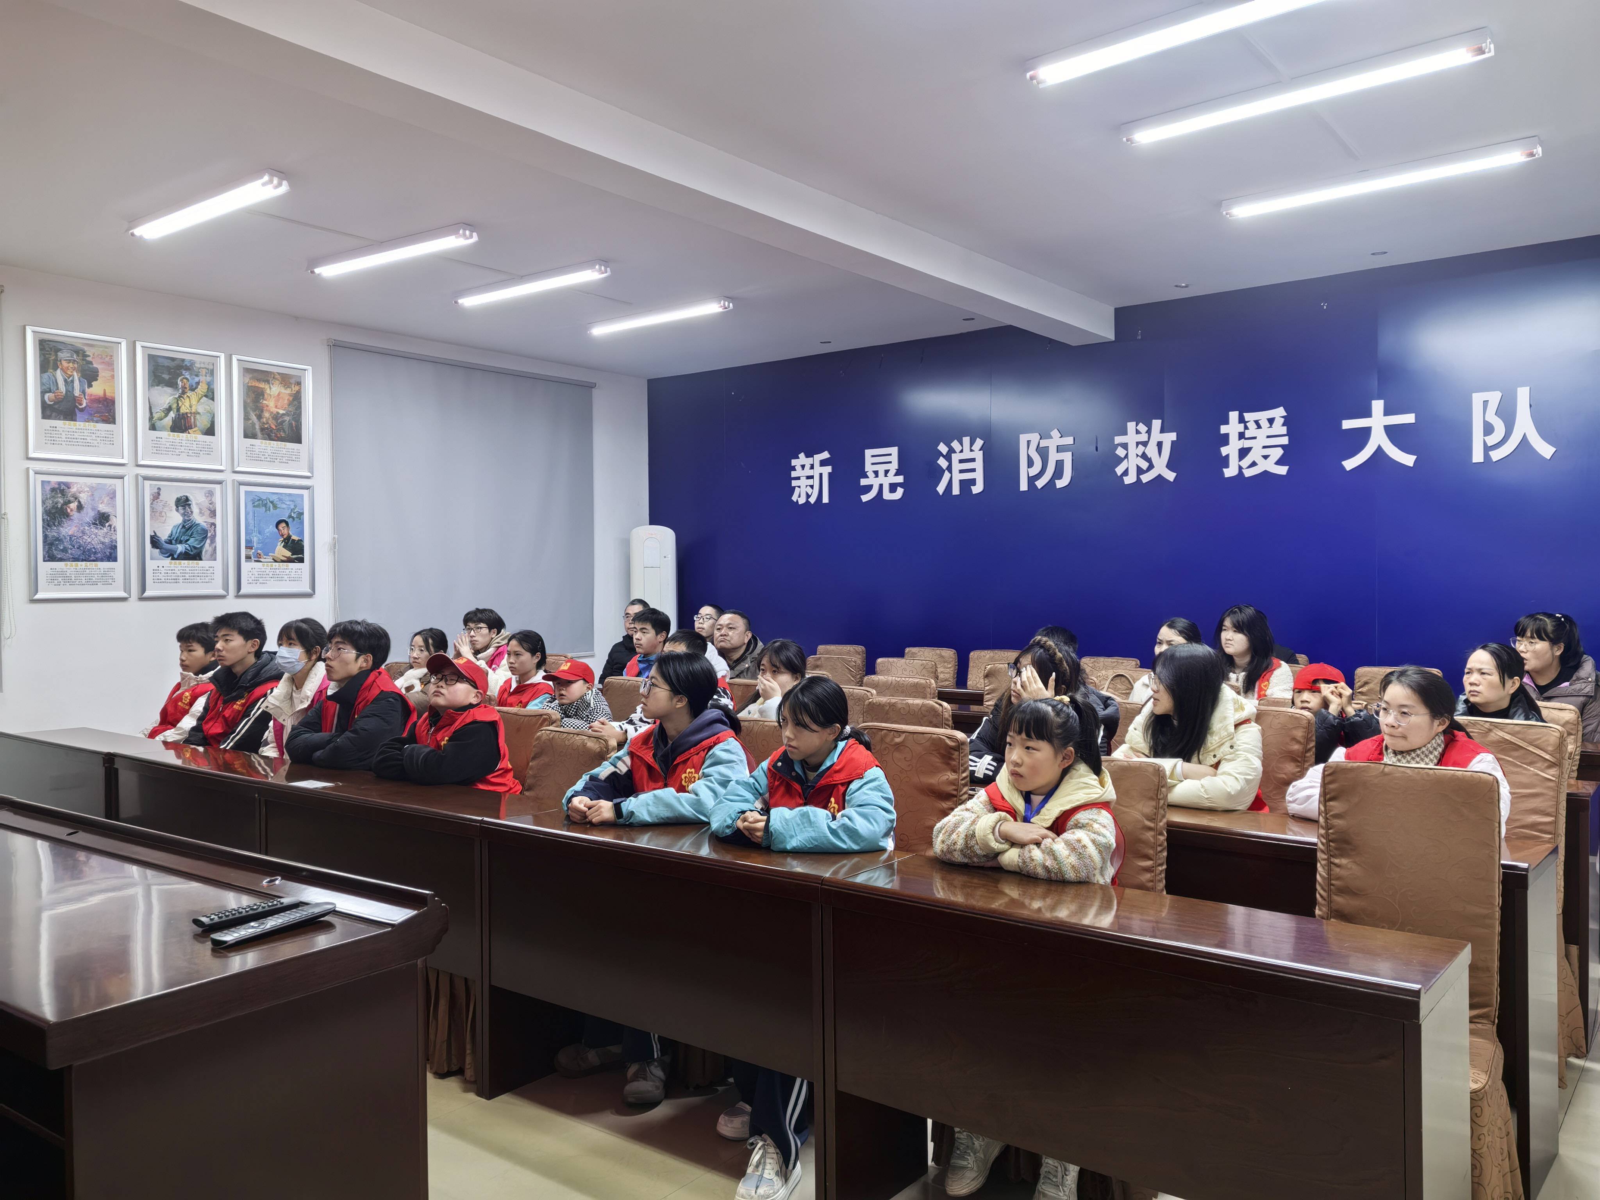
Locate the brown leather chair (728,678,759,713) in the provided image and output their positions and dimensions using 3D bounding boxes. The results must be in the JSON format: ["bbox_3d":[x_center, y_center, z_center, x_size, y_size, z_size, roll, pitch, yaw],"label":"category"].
[{"bbox_3d":[-0.379,0.869,5.442,0.440,1.000,0.540,0,1,39],"label":"brown leather chair"}]

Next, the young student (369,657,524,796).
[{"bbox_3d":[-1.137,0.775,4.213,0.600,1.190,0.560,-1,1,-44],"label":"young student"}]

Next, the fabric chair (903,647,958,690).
[{"bbox_3d":[0.730,0.846,8.244,0.440,1.000,0.540,0,1,39],"label":"fabric chair"}]

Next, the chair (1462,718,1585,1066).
[{"bbox_3d":[2.011,0.875,3.690,0.440,1.000,0.540,0,1,39],"label":"chair"}]

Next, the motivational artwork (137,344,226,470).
[{"bbox_3d":[-3.654,-1.138,7.386,0.030,0.718,0.525,0,1,38],"label":"motivational artwork"}]

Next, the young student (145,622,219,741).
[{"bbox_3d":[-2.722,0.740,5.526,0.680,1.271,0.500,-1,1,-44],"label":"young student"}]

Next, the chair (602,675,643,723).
[{"bbox_3d":[-0.839,0.866,5.660,0.450,0.980,0.530,0,1,38],"label":"chair"}]

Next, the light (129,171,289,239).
[{"bbox_3d":[-2.648,-1.740,5.521,1.220,0.065,0.130,0,1,37],"label":"light"}]

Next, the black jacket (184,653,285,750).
[{"bbox_3d":[-2.297,0.532,5.272,0.460,0.620,0.520,-1,1,-44],"label":"black jacket"}]

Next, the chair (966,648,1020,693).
[{"bbox_3d":[1.111,0.820,7.850,0.440,0.965,0.560,0,1,38],"label":"chair"}]

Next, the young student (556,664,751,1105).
[{"bbox_3d":[-0.369,0.758,3.572,0.540,1.220,0.610,0,1,41],"label":"young student"}]

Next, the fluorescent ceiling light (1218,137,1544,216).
[{"bbox_3d":[2.405,-1.760,5.262,1.244,0.070,0.090,0,1,39],"label":"fluorescent ceiling light"}]

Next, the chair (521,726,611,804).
[{"bbox_3d":[-0.729,0.881,3.615,0.450,0.980,0.530,0,1,38],"label":"chair"}]

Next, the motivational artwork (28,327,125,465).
[{"bbox_3d":[-4.009,-1.125,6.934,0.030,0.718,0.525,0,1,38],"label":"motivational artwork"}]

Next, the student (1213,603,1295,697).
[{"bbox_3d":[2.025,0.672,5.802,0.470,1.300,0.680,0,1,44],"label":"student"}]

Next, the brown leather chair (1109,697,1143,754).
[{"bbox_3d":[1.003,0.860,4.313,0.450,0.980,0.530,0,1,38],"label":"brown leather chair"}]

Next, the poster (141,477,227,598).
[{"bbox_3d":[-3.645,-0.367,7.394,0.030,0.718,0.525,0,1,38],"label":"poster"}]

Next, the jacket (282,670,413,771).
[{"bbox_3d":[-1.621,0.586,4.692,0.480,0.610,0.540,-1,1,-44],"label":"jacket"}]

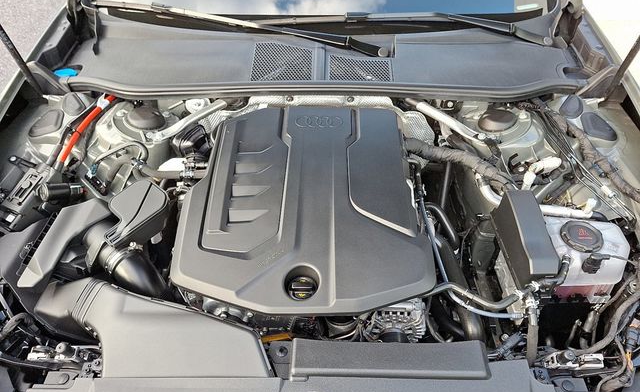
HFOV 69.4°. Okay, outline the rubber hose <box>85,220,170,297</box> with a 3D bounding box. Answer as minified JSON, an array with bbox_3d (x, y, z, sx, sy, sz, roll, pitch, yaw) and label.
[{"bbox_3d":[-0.446,0.152,1.076,0.205,0.100,0.090,34,61,22],"label":"rubber hose"}]

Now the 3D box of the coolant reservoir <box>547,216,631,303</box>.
[{"bbox_3d":[0.475,0.132,0.905,0.170,0.135,0.150,0,54,0],"label":"coolant reservoir"}]

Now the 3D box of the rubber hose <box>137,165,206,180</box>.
[{"bbox_3d":[-0.376,-0.057,1.179,0.170,0.028,0.033,3,54,2],"label":"rubber hose"}]

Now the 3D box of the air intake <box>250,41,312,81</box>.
[{"bbox_3d":[-0.102,-0.363,1.253,0.165,0.022,0.135,0,60,0],"label":"air intake"}]

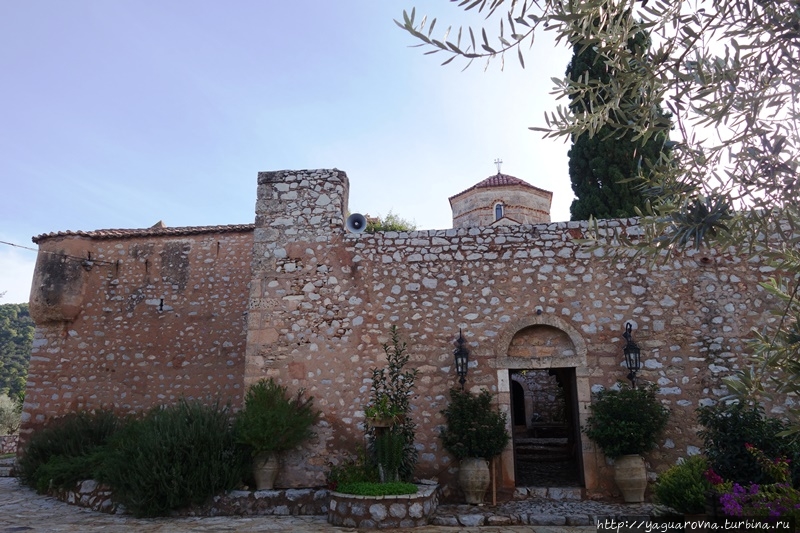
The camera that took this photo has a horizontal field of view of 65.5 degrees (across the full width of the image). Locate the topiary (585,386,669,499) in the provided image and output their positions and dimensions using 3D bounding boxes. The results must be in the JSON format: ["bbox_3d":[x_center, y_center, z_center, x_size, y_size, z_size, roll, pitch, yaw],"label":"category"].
[{"bbox_3d":[3.736,2.914,10.376,1.320,1.875,1.250,-2,-15,6],"label":"topiary"}]

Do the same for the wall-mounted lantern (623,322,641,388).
[{"bbox_3d":[4.122,1.589,11.095,0.280,1.129,0.330,-2,-15,6],"label":"wall-mounted lantern"}]

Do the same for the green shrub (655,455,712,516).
[{"bbox_3d":[4.141,3.193,9.071,0.850,0.840,0.820,-3,-16,9],"label":"green shrub"}]

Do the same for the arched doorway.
[{"bbox_3d":[2.565,2.468,11.399,1.750,3.078,0.500,-2,-15,6],"label":"arched doorway"}]

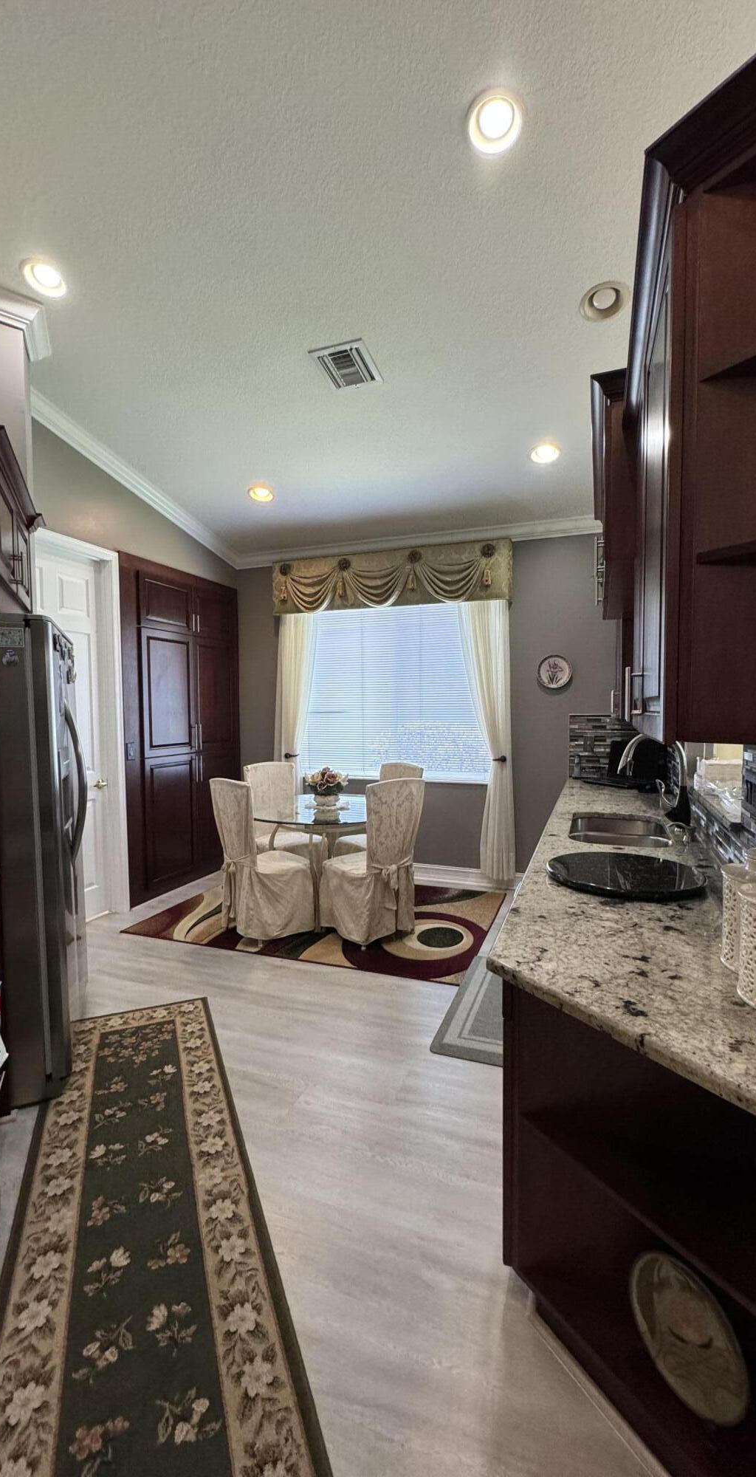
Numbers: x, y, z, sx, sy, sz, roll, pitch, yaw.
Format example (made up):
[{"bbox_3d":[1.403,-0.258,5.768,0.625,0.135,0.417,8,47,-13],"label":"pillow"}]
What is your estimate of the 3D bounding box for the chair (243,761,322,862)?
[{"bbox_3d":[-0.726,0.724,4.697,0.460,1.030,0.550,-2,3,-35],"label":"chair"}]

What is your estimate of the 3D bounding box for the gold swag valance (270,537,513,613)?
[{"bbox_3d":[0.071,-1.282,4.898,2.020,0.445,0.170,0,3,20],"label":"gold swag valance"}]

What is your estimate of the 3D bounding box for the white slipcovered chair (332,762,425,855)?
[{"bbox_3d":[-0.012,0.730,4.489,0.540,1.010,0.460,-3,3,-43],"label":"white slipcovered chair"}]

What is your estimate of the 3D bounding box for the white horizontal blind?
[{"bbox_3d":[0.085,-0.418,4.992,1.740,1.530,0.060,0,3,20],"label":"white horizontal blind"}]

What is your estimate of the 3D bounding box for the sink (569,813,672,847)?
[{"bbox_3d":[1.034,0.489,2.575,0.410,0.200,0.740,0,3,20],"label":"sink"}]

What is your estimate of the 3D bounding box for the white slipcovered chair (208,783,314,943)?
[{"bbox_3d":[-0.756,0.759,3.939,0.550,1.030,0.460,-3,4,-44],"label":"white slipcovered chair"}]

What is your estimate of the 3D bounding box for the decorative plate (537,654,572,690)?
[{"bbox_3d":[1.399,-0.522,4.716,0.270,0.270,0.030,1,3,21],"label":"decorative plate"}]

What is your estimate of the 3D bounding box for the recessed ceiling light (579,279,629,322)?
[{"bbox_3d":[1.024,-1.976,2.697,0.200,0.050,0.200,1,-9,21],"label":"recessed ceiling light"}]

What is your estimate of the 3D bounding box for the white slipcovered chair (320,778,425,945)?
[{"bbox_3d":[-0.069,0.756,3.877,0.460,1.010,0.540,-3,3,-41],"label":"white slipcovered chair"}]

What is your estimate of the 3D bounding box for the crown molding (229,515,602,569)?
[{"bbox_3d":[0.185,-1.647,5.093,3.360,0.110,0.090,1,3,21],"label":"crown molding"}]

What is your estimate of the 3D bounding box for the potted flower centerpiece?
[{"bbox_3d":[-0.364,0.356,4.280,0.285,0.285,0.260,-1,2,0],"label":"potted flower centerpiece"}]

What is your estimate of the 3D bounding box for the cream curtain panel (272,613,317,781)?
[{"bbox_3d":[-0.744,0.004,5.481,0.480,2.340,0.130,1,3,21],"label":"cream curtain panel"}]

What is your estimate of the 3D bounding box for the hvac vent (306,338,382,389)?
[{"bbox_3d":[-0.165,-1.980,3.184,0.300,0.030,0.305,1,-9,21],"label":"hvac vent"}]

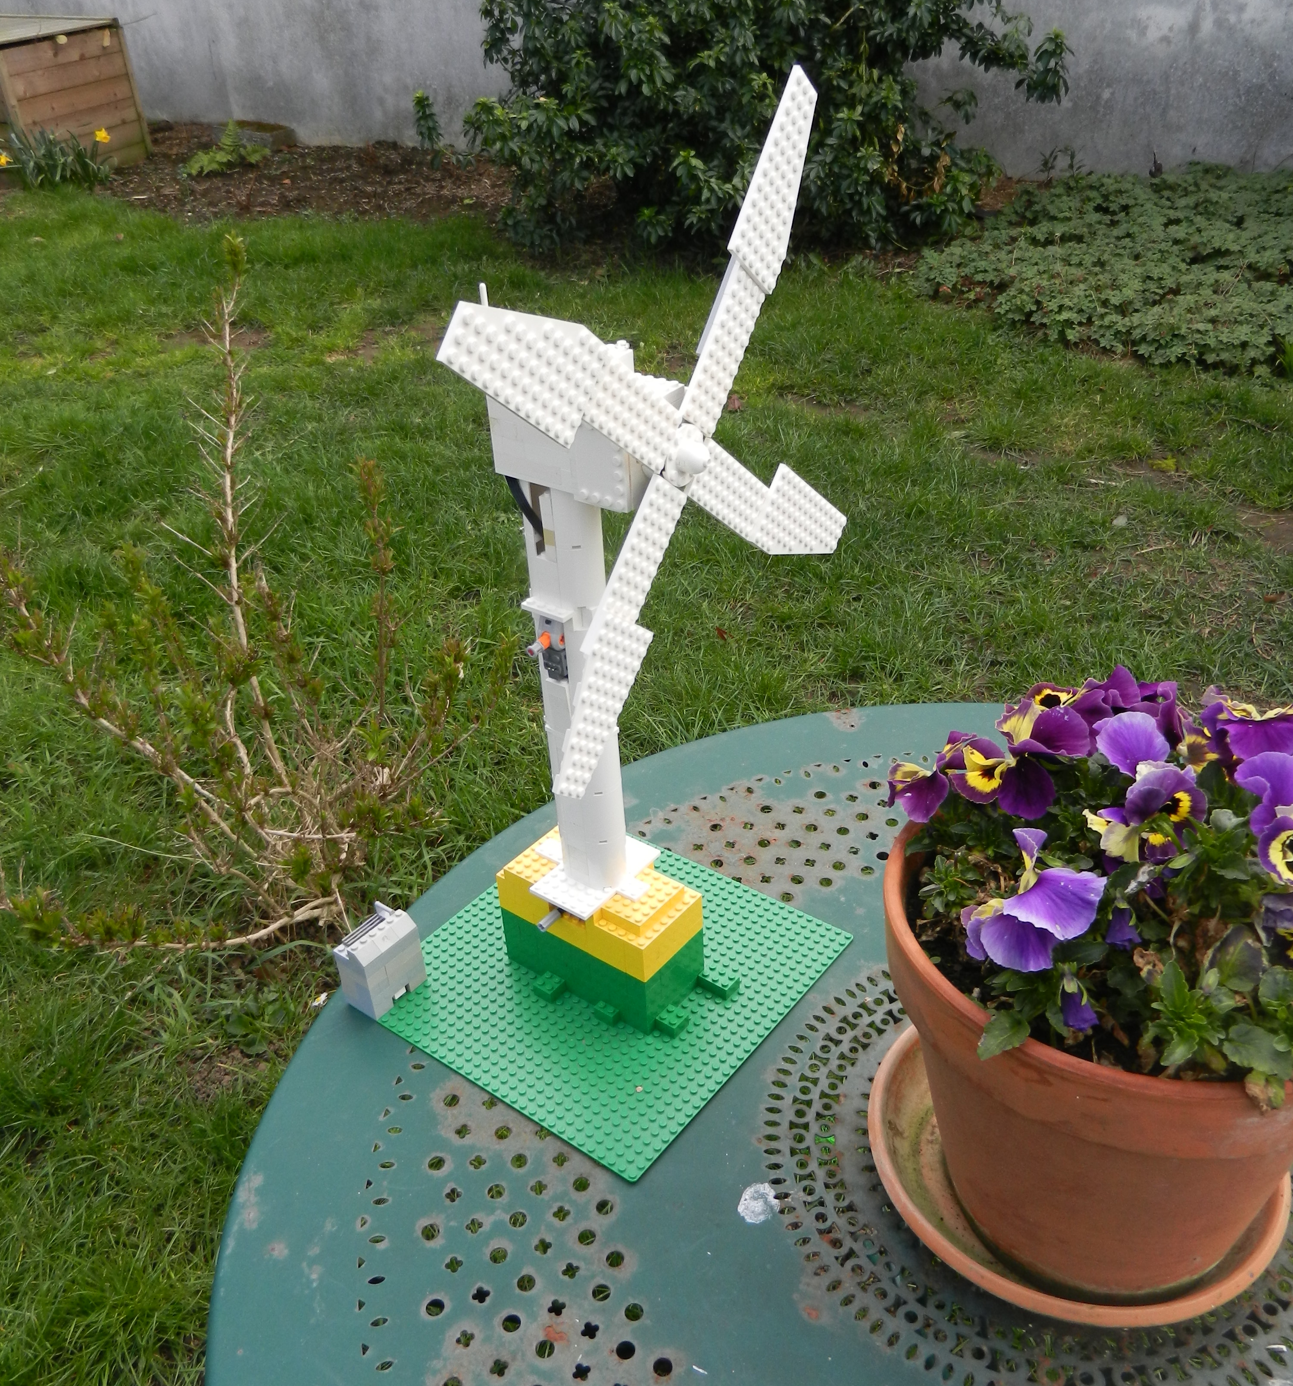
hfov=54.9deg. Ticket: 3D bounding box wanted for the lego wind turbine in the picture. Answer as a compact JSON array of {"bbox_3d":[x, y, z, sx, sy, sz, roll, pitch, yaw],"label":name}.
[{"bbox_3d":[-0.023,-0.044,0.732,0.163,0.563,0.333,20,39,33],"label":"lego wind turbine"}]

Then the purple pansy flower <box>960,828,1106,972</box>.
[{"bbox_3d":[0.187,0.100,0.602,0.050,0.052,0.063,17,37,30],"label":"purple pansy flower"}]

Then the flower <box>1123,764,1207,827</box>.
[{"bbox_3d":[0.269,0.053,0.645,0.044,0.038,0.032,-29,40,-35],"label":"flower"}]

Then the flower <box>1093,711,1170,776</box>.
[{"bbox_3d":[0.260,0.027,0.668,0.045,0.040,0.030,8,33,17],"label":"flower"}]

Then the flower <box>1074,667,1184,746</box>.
[{"bbox_3d":[0.268,0.007,0.690,0.060,0.046,0.038,-14,33,-17],"label":"flower"}]

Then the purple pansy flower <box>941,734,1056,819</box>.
[{"bbox_3d":[0.190,0.045,0.672,0.050,0.047,0.050,-12,33,-14],"label":"purple pansy flower"}]

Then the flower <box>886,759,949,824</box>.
[{"bbox_3d":[0.148,0.053,0.682,0.032,0.037,0.036,9,34,20],"label":"flower"}]

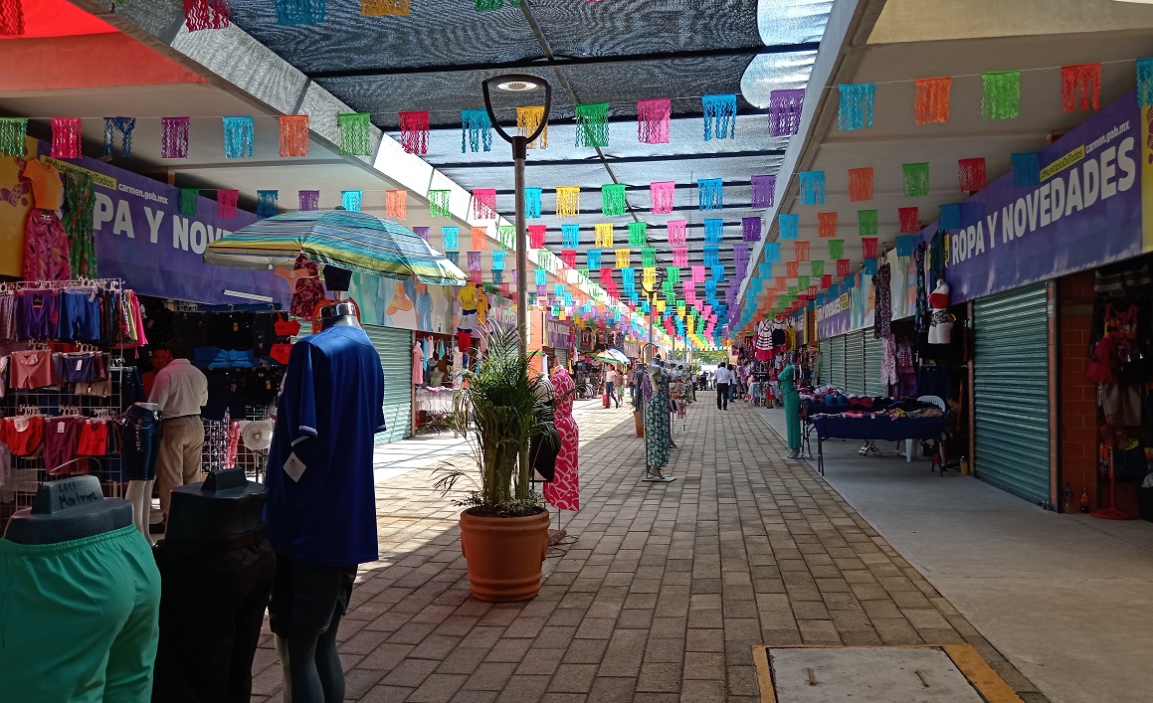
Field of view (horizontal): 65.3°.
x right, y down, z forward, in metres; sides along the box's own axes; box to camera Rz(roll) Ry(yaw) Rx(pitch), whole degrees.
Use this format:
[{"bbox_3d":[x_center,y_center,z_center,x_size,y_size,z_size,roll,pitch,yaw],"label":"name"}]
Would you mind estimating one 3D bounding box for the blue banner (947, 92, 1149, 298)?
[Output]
[{"bbox_3d":[4.784,-1.341,9.815,0.060,1.297,5.909,-1,-1,9],"label":"blue banner"}]

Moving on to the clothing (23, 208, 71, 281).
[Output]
[{"bbox_3d":[-4.953,-0.972,8.400,0.200,0.700,0.420,0,-1,9],"label":"clothing"}]

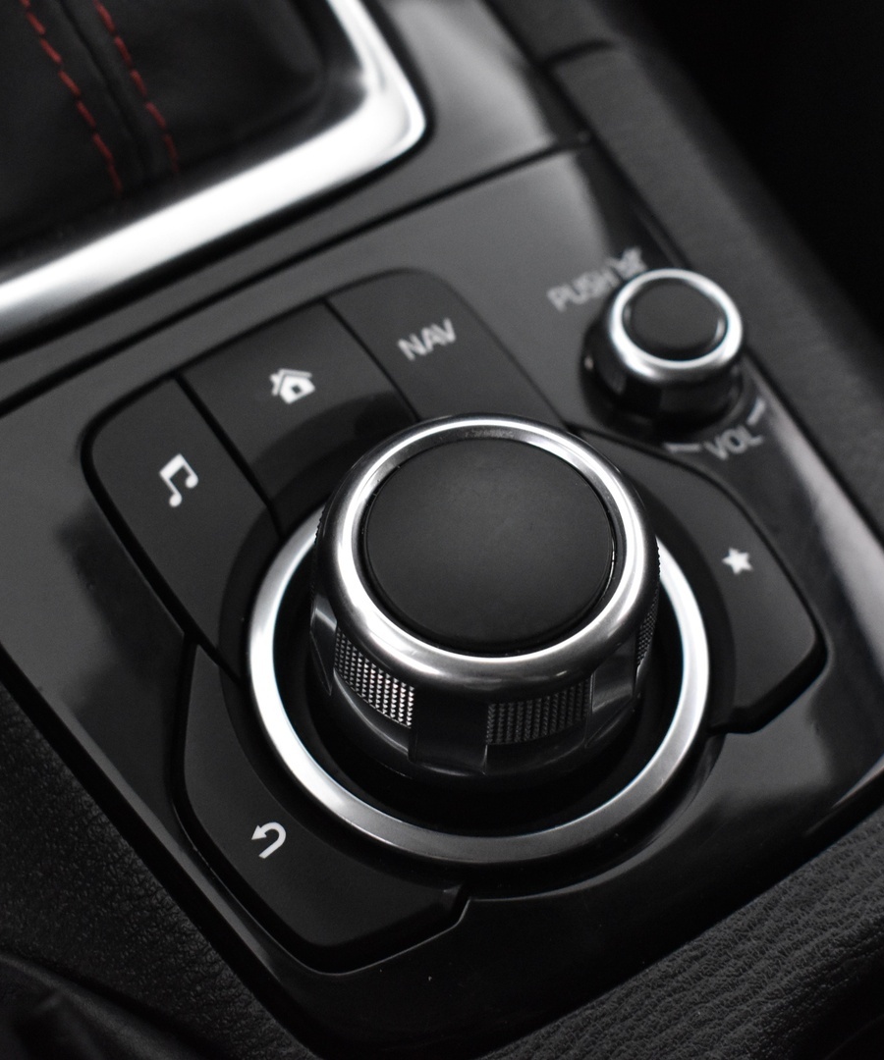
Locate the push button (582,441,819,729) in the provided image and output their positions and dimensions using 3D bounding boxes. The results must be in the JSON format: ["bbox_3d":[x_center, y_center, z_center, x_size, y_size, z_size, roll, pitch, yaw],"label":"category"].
[{"bbox_3d":[0.032,0.004,0.295,0.024,0.004,0.048,-28,65,-17],"label":"push button"}]

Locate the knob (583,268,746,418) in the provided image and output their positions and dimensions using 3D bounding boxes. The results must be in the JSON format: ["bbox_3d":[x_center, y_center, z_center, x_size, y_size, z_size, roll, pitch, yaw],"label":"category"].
[{"bbox_3d":[0.030,-0.025,0.307,0.021,0.011,0.021,1,60,-2],"label":"knob"}]

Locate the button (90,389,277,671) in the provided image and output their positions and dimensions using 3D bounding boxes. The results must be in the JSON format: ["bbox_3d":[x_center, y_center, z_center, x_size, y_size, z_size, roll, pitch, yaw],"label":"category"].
[{"bbox_3d":[-0.031,0.000,0.295,0.018,0.004,0.043,-28,65,-17],"label":"button"}]

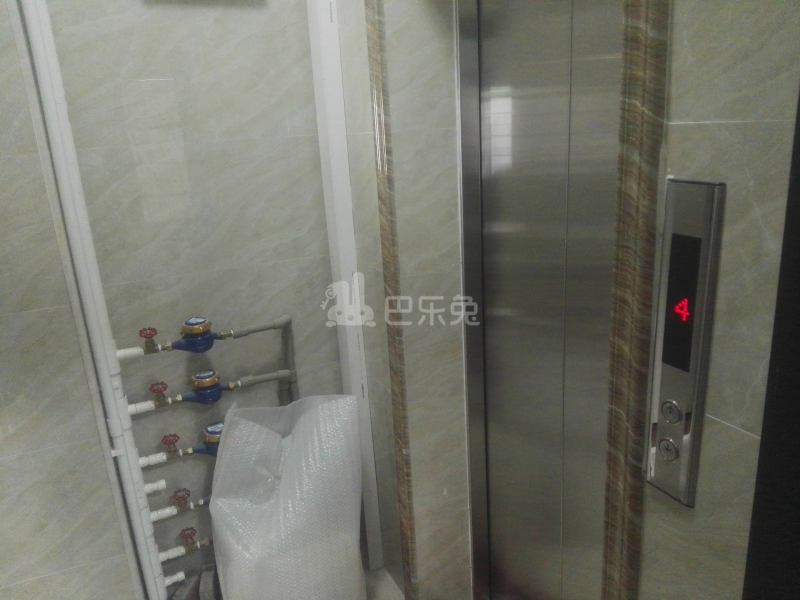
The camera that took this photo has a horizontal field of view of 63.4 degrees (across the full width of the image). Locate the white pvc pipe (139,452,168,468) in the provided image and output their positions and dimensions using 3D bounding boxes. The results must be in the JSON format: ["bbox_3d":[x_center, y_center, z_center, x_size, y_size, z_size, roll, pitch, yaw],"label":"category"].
[{"bbox_3d":[-0.727,0.469,1.908,0.078,0.030,0.030,-11,18,-25],"label":"white pvc pipe"}]

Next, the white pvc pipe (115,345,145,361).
[{"bbox_3d":[-0.753,0.149,1.811,0.072,0.031,0.031,-11,18,-25],"label":"white pvc pipe"}]

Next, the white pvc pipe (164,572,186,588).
[{"bbox_3d":[-0.740,0.919,2.129,0.064,0.027,0.027,-10,18,-23],"label":"white pvc pipe"}]

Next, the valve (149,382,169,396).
[{"bbox_3d":[-0.733,0.272,1.964,0.053,0.030,0.053,-10,18,-23],"label":"valve"}]

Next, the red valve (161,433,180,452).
[{"bbox_3d":[-0.715,0.444,2.017,0.053,0.040,0.053,-10,18,-23],"label":"red valve"}]

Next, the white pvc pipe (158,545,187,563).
[{"bbox_3d":[-0.704,0.785,2.002,0.080,0.029,0.029,-11,18,-25],"label":"white pvc pipe"}]

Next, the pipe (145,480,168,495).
[{"bbox_3d":[-0.729,0.554,1.929,0.060,0.028,0.028,-11,18,-25],"label":"pipe"}]

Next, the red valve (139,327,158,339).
[{"bbox_3d":[-0.708,0.092,1.821,0.050,0.017,0.050,-11,18,-25],"label":"red valve"}]

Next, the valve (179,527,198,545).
[{"bbox_3d":[-0.691,0.769,2.114,0.053,0.037,0.053,-10,18,-23],"label":"valve"}]

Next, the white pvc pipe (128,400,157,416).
[{"bbox_3d":[-0.740,0.311,1.860,0.073,0.030,0.030,-11,18,-25],"label":"white pvc pipe"}]

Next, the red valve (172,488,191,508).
[{"bbox_3d":[-0.701,0.636,2.075,0.053,0.040,0.053,-10,18,-23],"label":"red valve"}]

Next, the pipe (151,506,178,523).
[{"bbox_3d":[-0.750,0.680,2.062,0.082,0.028,0.028,-10,18,-23],"label":"pipe"}]

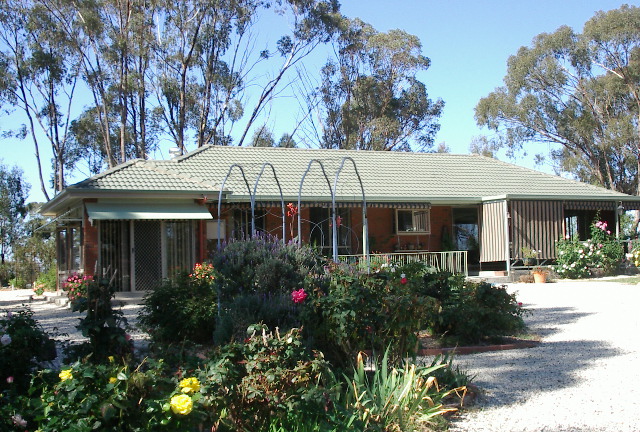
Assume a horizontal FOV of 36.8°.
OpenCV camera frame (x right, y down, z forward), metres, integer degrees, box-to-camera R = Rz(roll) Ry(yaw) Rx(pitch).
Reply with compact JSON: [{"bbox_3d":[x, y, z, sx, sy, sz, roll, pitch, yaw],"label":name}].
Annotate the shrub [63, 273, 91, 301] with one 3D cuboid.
[{"bbox_3d":[-5.192,1.525,20.500,0.600,0.560,0.550,0,-1,-14],"label":"shrub"}]

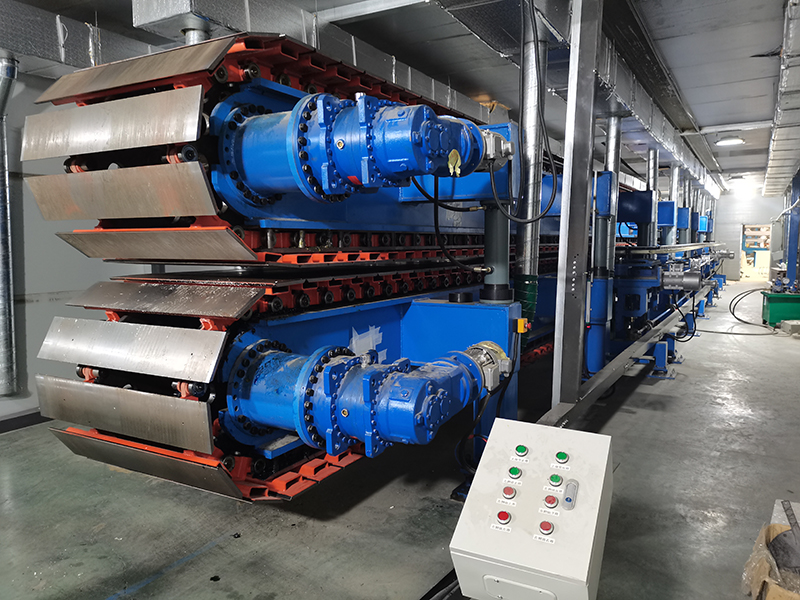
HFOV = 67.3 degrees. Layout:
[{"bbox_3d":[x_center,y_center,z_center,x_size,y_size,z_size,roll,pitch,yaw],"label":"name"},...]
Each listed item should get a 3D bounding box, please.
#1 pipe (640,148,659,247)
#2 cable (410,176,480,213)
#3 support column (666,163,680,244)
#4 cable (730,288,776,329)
[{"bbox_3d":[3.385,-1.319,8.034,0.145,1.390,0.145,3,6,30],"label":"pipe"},{"bbox_3d":[0.242,-0.584,3.327,0.395,0.191,0.100,3,6,30],"label":"cable"},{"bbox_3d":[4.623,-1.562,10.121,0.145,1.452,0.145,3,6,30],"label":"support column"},{"bbox_3d":[6.147,0.119,10.503,0.657,0.676,0.400,3,6,30],"label":"cable"}]

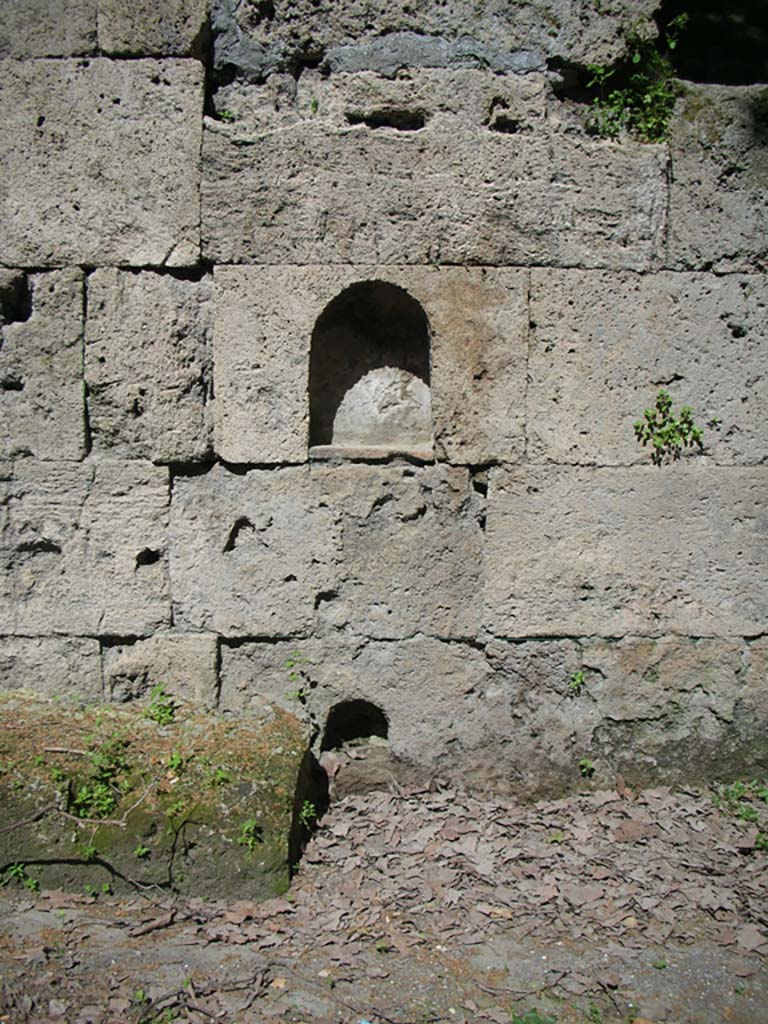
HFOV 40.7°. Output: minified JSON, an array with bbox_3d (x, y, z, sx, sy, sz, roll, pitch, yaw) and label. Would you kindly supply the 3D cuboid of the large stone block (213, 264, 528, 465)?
[{"bbox_3d":[-0.053,-0.581,4.179,1.203,0.750,0.450,1,4,-1],"label":"large stone block"}]

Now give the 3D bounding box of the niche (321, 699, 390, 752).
[{"bbox_3d":[-0.112,0.828,4.189,0.271,0.216,0.250,1,4,-1],"label":"niche"}]

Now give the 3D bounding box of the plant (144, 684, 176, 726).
[{"bbox_3d":[-0.817,0.699,3.843,0.109,0.134,0.120,1,4,-1],"label":"plant"}]

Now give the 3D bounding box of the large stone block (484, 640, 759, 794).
[{"bbox_3d":[0.932,0.790,4.301,1.130,0.646,0.450,1,4,-1],"label":"large stone block"}]

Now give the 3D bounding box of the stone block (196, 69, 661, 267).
[{"bbox_3d":[0.189,-1.306,4.126,1.753,0.733,0.450,1,4,-1],"label":"stone block"}]

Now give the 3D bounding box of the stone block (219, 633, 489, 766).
[{"bbox_3d":[-0.125,0.751,4.283,1.046,0.563,0.450,1,4,-1],"label":"stone block"}]

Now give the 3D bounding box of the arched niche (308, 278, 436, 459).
[{"bbox_3d":[-0.053,-0.558,4.086,0.473,0.666,0.280,1,4,-1],"label":"arched niche"}]

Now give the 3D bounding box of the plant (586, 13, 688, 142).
[{"bbox_3d":[0.930,-1.607,3.947,0.362,0.453,0.280,1,4,-1],"label":"plant"}]

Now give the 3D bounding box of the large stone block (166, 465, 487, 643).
[{"bbox_3d":[-0.222,0.131,4.233,1.215,0.678,0.450,1,4,-1],"label":"large stone block"}]

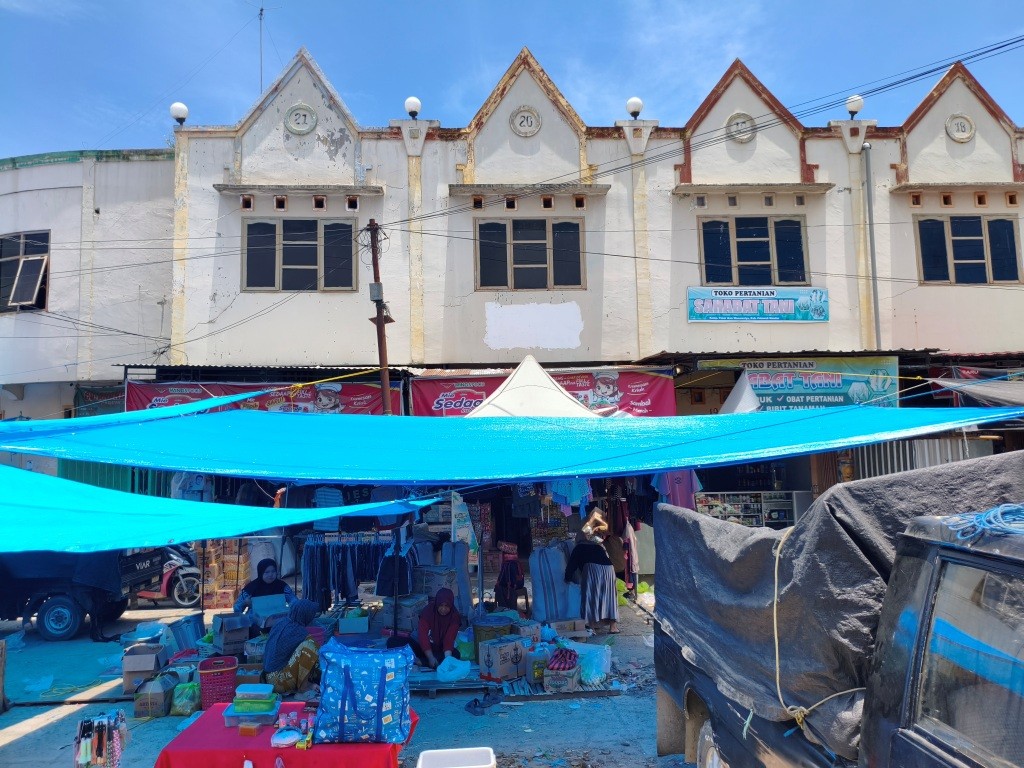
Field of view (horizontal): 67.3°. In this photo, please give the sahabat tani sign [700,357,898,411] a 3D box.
[{"bbox_3d":[4.377,0.109,11.702,3.120,1.000,0.050,-1,-5,-3],"label":"sahabat tani sign"}]

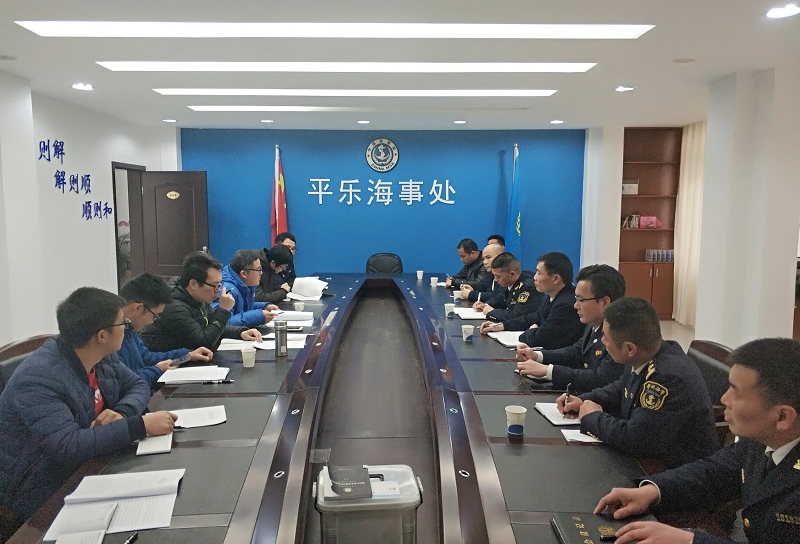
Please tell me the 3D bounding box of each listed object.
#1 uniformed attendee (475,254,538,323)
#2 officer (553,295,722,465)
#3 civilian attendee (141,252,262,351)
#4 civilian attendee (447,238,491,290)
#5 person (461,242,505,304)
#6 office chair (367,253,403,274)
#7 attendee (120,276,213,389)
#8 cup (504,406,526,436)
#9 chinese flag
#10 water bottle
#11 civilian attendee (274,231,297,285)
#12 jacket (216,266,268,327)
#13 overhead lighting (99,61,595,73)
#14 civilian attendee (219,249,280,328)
[{"bbox_3d":[0.859,0.473,4.500,0.700,1.230,0.570,0,6,-1],"label":"uniformed attendee"},{"bbox_3d":[0.796,0.700,2.286,0.700,1.240,0.540,0,6,-1],"label":"officer"},{"bbox_3d":[-1.149,0.542,3.506,0.760,1.310,0.580,0,6,-1],"label":"civilian attendee"},{"bbox_3d":[0.766,0.307,5.909,0.680,1.250,0.560,-1,6,-10],"label":"civilian attendee"},{"bbox_3d":[0.750,0.381,5.319,0.700,1.240,0.520,0,6,-1],"label":"person"},{"bbox_3d":[-0.189,0.255,7.652,0.580,0.970,0.600,0,6,-1],"label":"office chair"},{"bbox_3d":[-1.288,0.629,3.039,0.740,1.240,0.570,-1,6,-7],"label":"attendee"},{"bbox_3d":[0.415,0.531,2.227,0.075,0.088,0.075,0,6,0],"label":"cup"},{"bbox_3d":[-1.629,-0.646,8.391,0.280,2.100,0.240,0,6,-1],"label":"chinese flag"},{"bbox_3d":[-0.642,0.355,3.364,0.066,0.200,0.066,0,6,-1],"label":"water bottle"},{"bbox_3d":[-1.027,0.276,5.988,0.700,1.310,0.520,2,6,18],"label":"civilian attendee"},{"bbox_3d":[-1.145,0.270,4.275,0.480,0.640,0.520,0,6,2],"label":"jacket"},{"bbox_3d":[-0.371,-1.533,4.622,3.590,0.060,0.330,0,6,-1],"label":"overhead lighting"},{"bbox_3d":[-1.126,0.483,4.224,0.720,1.270,0.570,0,6,-4],"label":"civilian attendee"}]

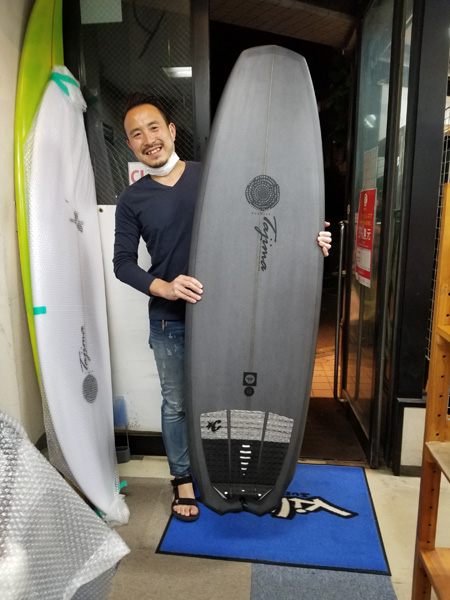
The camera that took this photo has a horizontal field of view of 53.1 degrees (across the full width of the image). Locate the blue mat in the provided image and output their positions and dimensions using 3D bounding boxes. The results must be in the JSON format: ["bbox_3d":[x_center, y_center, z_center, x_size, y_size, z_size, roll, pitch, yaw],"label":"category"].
[{"bbox_3d":[0.231,0.935,2.064,0.890,0.012,0.735,1,11,9],"label":"blue mat"}]

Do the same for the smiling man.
[{"bbox_3d":[-0.019,0.092,1.867,0.860,1.745,0.440,-1,10,0],"label":"smiling man"}]

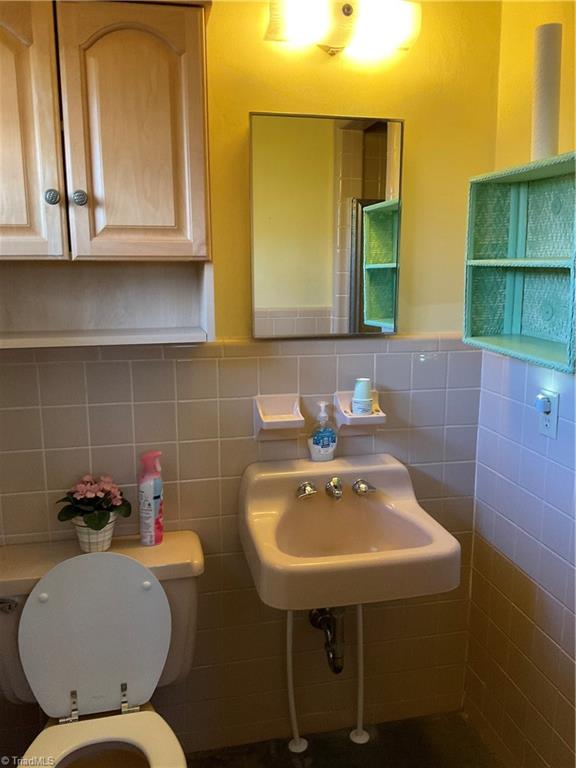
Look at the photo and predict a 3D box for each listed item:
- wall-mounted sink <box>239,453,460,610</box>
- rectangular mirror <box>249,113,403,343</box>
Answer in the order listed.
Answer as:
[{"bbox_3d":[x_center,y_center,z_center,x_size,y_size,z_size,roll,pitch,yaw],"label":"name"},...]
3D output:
[{"bbox_3d":[0.145,0.349,1.607,0.480,0.228,0.420,-2,10,-13],"label":"wall-mounted sink"},{"bbox_3d":[0.103,-0.401,1.673,0.405,0.555,0.025,-2,10,-13],"label":"rectangular mirror"}]

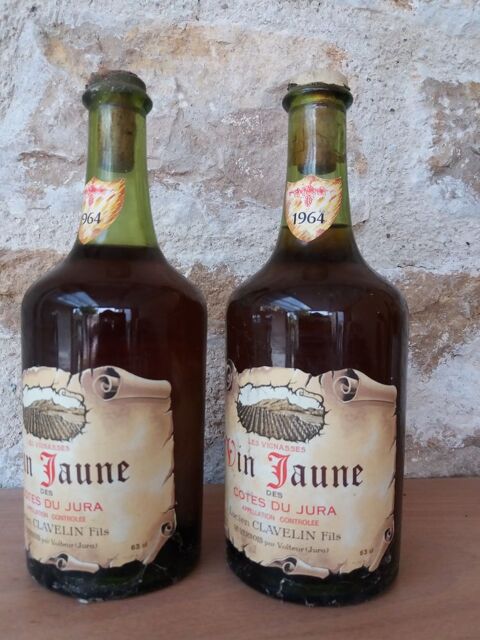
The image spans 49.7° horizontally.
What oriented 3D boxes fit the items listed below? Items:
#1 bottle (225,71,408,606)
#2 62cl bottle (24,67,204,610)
[{"bbox_3d":[0.038,0.003,0.263,0.091,0.243,0.091,1,3,0],"label":"bottle"},{"bbox_3d":[-0.062,0.002,0.265,0.091,0.243,0.091,1,3,0],"label":"62cl bottle"}]

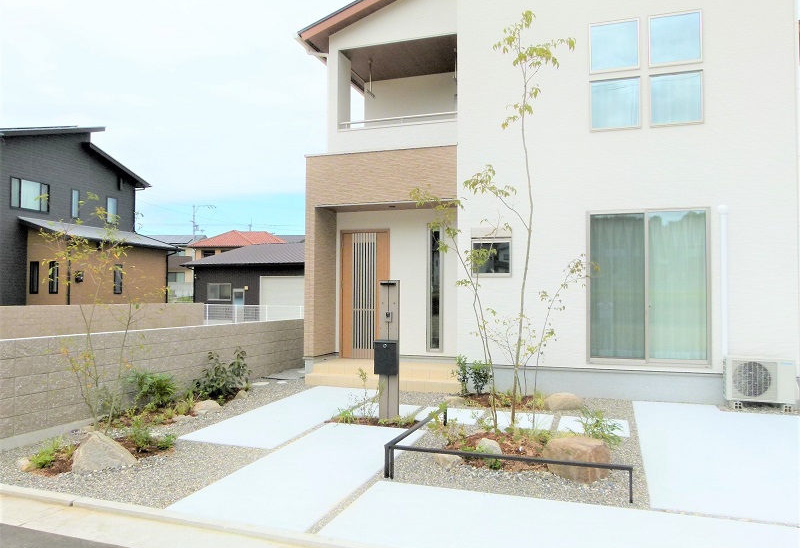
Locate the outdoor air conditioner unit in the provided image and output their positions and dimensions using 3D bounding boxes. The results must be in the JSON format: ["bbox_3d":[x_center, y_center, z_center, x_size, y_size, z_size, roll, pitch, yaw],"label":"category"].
[{"bbox_3d":[4.681,1.411,7.551,0.790,0.600,0.300,0,-2,18],"label":"outdoor air conditioner unit"}]

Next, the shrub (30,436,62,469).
[{"bbox_3d":[-3.272,1.652,5.347,0.300,0.250,0.280,1,-2,-31],"label":"shrub"}]

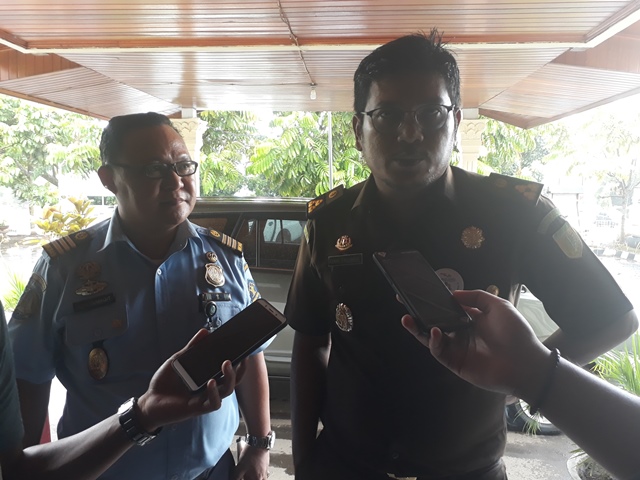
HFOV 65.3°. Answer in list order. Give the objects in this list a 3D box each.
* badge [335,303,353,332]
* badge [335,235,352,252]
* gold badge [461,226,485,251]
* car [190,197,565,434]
[{"bbox_3d":[0.040,0.131,0.840,0.036,0.049,0.008,-11,-11,36],"label":"badge"},{"bbox_3d":[0.040,0.006,0.840,0.032,0.025,0.008,-3,-13,30],"label":"badge"},{"bbox_3d":[0.241,-0.002,0.790,0.037,0.037,0.008,0,-12,17],"label":"gold badge"},{"bbox_3d":[0.452,0.483,4.718,4.400,1.770,1.780,1,6,7],"label":"car"}]

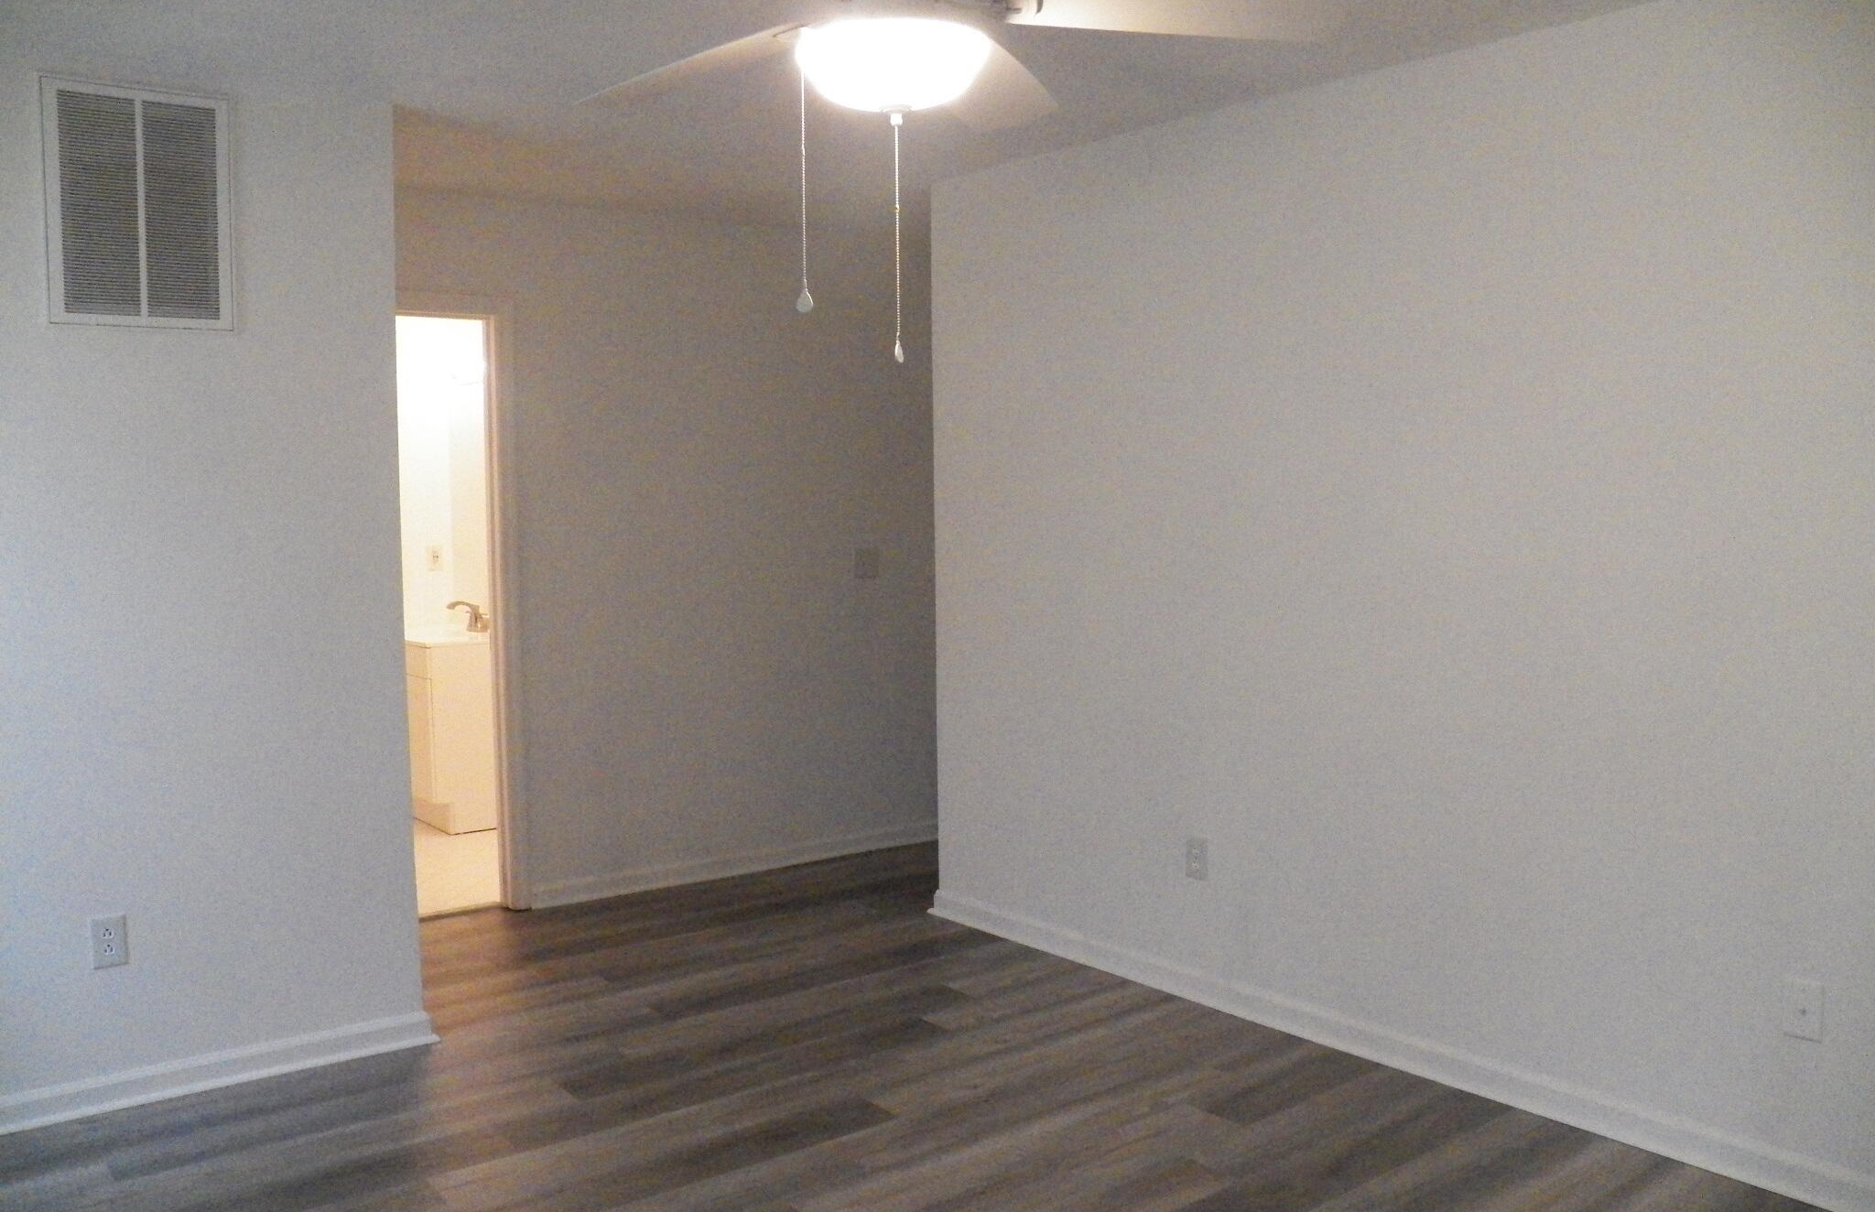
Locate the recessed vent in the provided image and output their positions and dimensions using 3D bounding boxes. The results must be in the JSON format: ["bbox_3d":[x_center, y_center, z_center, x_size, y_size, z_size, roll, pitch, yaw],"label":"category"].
[{"bbox_3d":[-1.815,-0.911,3.447,0.395,0.540,0.020,-4,6,-38],"label":"recessed vent"}]

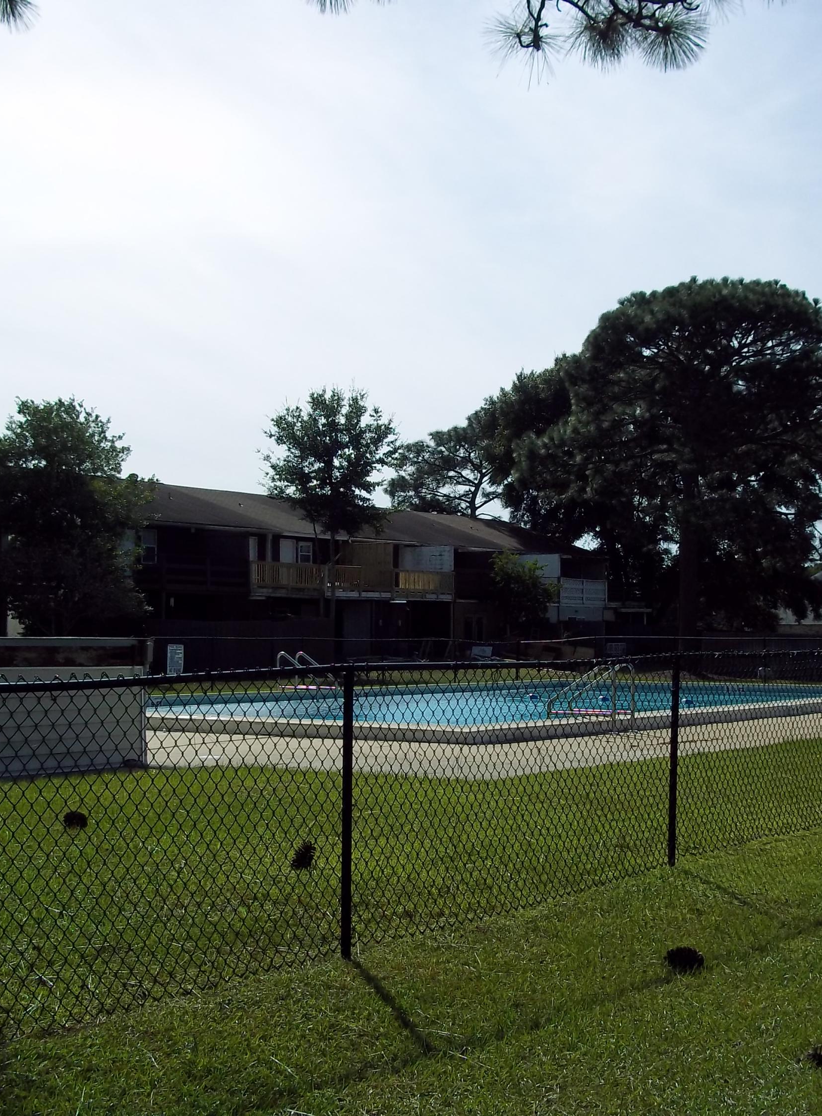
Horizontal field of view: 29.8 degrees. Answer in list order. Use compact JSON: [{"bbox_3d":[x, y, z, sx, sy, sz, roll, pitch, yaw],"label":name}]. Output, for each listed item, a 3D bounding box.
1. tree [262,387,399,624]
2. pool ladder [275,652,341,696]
[{"bbox_3d":[-2.922,-1.138,57.195,4.900,10.290,4.800,1,-2,-3],"label":"tree"},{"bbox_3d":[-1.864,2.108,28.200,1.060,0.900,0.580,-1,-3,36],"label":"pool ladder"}]

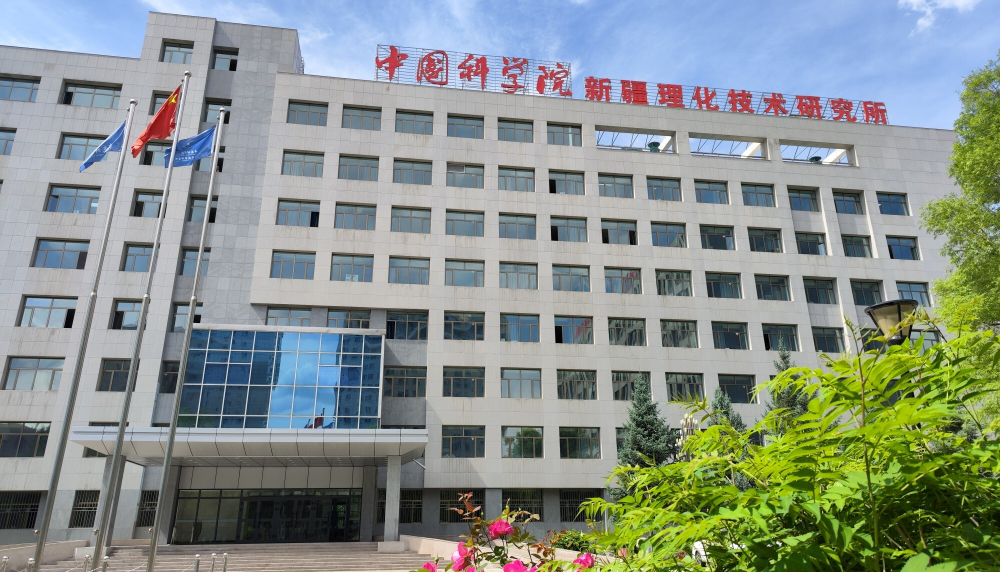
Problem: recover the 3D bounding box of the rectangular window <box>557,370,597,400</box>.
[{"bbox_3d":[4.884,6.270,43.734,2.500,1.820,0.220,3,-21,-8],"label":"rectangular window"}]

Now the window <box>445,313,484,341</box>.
[{"bbox_3d":[-2.280,2.650,44.347,2.595,1.908,0.200,3,-21,-9],"label":"window"}]

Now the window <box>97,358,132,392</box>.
[{"bbox_3d":[-21.934,5.156,39.944,2.023,1.859,0.150,3,-20,-9],"label":"window"}]

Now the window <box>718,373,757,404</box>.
[{"bbox_3d":[15.558,6.849,45.842,2.515,1.806,0.200,3,-20,-9],"label":"window"}]

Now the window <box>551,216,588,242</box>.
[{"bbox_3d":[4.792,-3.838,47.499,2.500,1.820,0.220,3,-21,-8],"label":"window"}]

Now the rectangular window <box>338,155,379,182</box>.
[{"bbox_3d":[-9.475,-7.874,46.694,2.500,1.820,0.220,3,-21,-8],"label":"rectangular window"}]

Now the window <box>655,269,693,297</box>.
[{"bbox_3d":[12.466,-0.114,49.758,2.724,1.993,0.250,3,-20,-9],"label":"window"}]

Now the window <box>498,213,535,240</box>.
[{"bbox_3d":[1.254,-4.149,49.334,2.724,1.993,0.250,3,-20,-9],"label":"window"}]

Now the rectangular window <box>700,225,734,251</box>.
[{"bbox_3d":[15.405,-3.329,49.260,2.600,1.900,0.200,3,-20,-9],"label":"rectangular window"}]

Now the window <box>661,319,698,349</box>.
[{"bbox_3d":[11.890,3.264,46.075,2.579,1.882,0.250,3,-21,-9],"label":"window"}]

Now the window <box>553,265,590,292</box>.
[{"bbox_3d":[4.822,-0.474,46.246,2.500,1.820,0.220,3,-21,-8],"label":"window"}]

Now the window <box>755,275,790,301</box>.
[{"bbox_3d":[20.004,0.223,50.924,2.724,1.993,0.250,3,-20,-9],"label":"window"}]

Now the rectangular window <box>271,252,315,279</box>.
[{"bbox_3d":[-12.981,-1.233,43.748,2.600,1.900,0.200,3,-20,-9],"label":"rectangular window"}]

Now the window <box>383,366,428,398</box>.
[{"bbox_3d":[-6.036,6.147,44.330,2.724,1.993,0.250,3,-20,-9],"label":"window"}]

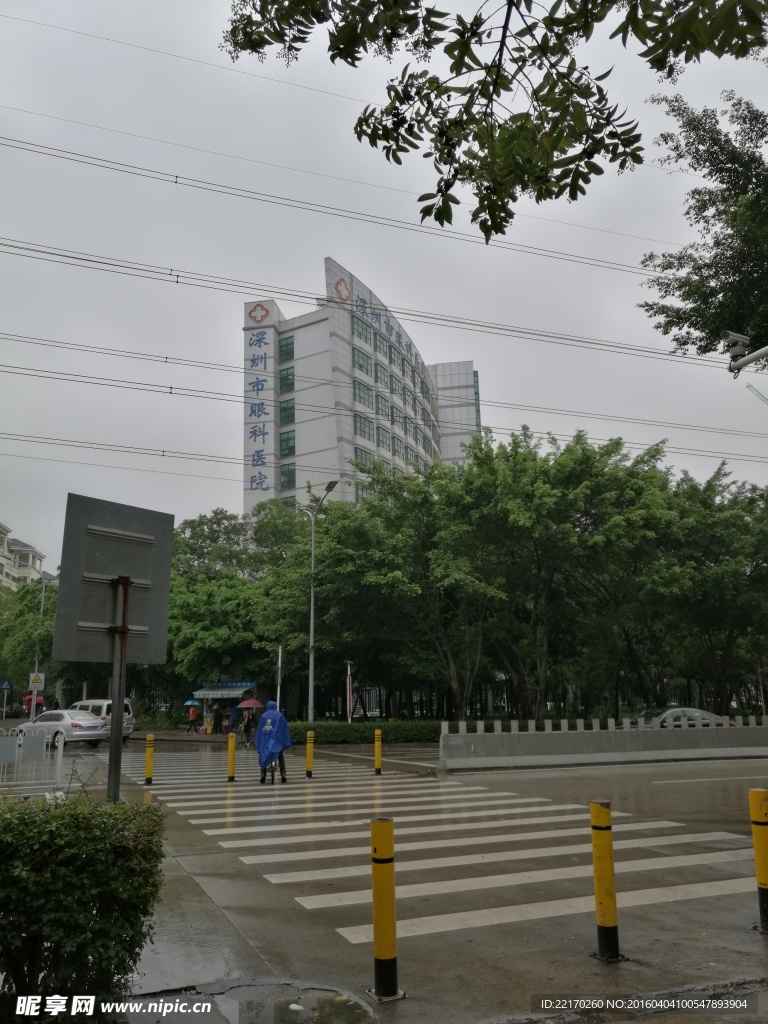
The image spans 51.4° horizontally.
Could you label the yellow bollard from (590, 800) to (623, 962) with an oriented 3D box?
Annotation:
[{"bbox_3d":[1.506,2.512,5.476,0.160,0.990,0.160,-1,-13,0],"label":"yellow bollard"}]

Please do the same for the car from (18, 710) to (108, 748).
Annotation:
[{"bbox_3d":[-13.531,9.162,33.626,4.600,1.470,1.780,-13,-18,41],"label":"car"}]

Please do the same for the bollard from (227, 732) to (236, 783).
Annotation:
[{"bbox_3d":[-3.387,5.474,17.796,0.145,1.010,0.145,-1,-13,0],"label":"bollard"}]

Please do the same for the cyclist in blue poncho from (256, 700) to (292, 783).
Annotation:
[{"bbox_3d":[-2.425,5.078,17.706,0.760,1.720,0.650,2,-14,-10],"label":"cyclist in blue poncho"}]

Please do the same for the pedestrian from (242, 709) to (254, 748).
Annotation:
[{"bbox_3d":[-5.256,8.396,31.115,0.500,1.570,0.420,1,-13,-5],"label":"pedestrian"}]

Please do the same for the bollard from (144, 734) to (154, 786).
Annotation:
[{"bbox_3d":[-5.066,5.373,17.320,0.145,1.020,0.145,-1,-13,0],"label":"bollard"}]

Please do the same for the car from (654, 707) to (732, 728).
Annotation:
[{"bbox_3d":[9.500,7.380,26.900,4.600,1.460,1.800,5,-14,-21],"label":"car"}]

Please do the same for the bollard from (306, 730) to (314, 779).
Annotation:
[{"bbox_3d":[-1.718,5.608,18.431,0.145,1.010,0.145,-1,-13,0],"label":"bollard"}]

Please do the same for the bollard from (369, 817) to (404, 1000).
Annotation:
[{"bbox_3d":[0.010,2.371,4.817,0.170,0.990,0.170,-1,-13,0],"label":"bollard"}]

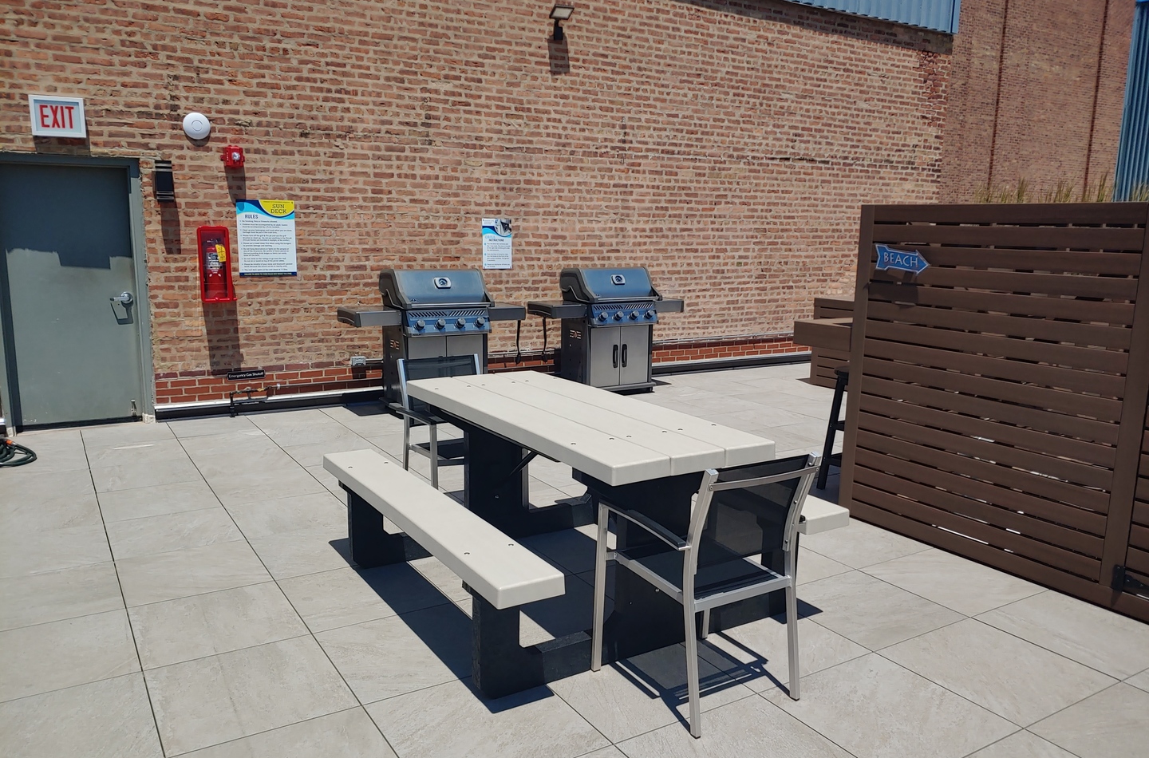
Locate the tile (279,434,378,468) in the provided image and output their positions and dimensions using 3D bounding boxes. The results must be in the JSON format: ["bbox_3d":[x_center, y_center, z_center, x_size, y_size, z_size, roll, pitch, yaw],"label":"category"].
[{"bbox_3d":[-1.722,0.535,5.988,0.605,0.020,0.605,-4,11,-33],"label":"tile"}]

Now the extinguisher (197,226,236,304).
[{"bbox_3d":[-2.858,-0.910,6.587,0.240,0.590,0.200,-4,11,-31],"label":"extinguisher"}]

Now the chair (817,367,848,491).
[{"bbox_3d":[1.900,0.345,5.212,0.440,0.750,0.440,-5,11,-31],"label":"chair"}]

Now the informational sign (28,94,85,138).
[{"bbox_3d":[-3.710,-1.877,5.959,0.335,0.278,0.100,-4,11,-31],"label":"informational sign"}]

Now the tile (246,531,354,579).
[{"bbox_3d":[-1.250,0.850,4.136,0.605,0.020,0.605,-4,11,-33],"label":"tile"}]

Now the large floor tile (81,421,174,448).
[{"bbox_3d":[-3.404,0.437,6.332,0.605,0.020,0.605,-5,11,-34],"label":"large floor tile"}]

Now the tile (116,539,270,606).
[{"bbox_3d":[-1.772,0.903,3.858,0.600,0.024,0.600,-4,11,-33],"label":"tile"}]

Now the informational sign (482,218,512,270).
[{"bbox_3d":[-0.742,-1.303,8.020,0.310,0.465,0.015,-5,11,-32],"label":"informational sign"}]

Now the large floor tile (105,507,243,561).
[{"bbox_3d":[-2.135,0.823,4.428,0.605,0.020,0.605,-5,11,-32],"label":"large floor tile"}]

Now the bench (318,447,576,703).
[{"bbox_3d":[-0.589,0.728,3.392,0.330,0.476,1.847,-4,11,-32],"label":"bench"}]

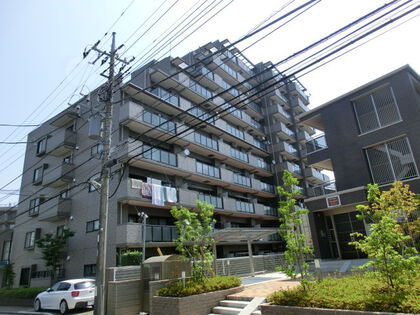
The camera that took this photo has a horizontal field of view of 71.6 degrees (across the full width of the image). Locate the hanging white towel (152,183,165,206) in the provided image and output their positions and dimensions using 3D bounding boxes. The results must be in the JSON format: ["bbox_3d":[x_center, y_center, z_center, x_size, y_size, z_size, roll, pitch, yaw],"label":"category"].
[{"bbox_3d":[-3.702,2.748,21.107,0.100,1.469,1.162,-17,-22,33],"label":"hanging white towel"}]

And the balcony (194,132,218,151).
[{"bbox_3d":[-0.316,-1.406,28.288,0.300,1.072,3.760,-17,-22,33],"label":"balcony"}]

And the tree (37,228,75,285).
[{"bbox_3d":[-10.649,7.084,20.026,2.200,4.095,2.200,5,-21,-26],"label":"tree"}]

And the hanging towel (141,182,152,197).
[{"bbox_3d":[-4.342,2.283,20.359,0.100,0.849,0.893,-17,-22,33],"label":"hanging towel"}]

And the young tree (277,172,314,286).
[{"bbox_3d":[2.292,1.977,7.927,0.850,3.200,0.850,-4,-18,0],"label":"young tree"}]

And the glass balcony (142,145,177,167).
[{"bbox_3d":[-3.802,-0.049,22.482,0.300,1.072,3.654,-17,-22,33],"label":"glass balcony"}]

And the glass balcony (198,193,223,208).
[{"bbox_3d":[0.106,4.016,26.504,0.300,1.072,3.760,-17,-22,33],"label":"glass balcony"}]

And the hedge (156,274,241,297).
[{"bbox_3d":[-0.482,4.845,11.001,2.900,0.500,1.500,11,-24,-38],"label":"hedge"}]

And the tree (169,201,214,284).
[{"bbox_3d":[-0.725,3.578,12.215,1.700,3.395,1.700,-4,-18,0],"label":"tree"}]

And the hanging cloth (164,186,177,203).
[{"bbox_3d":[-2.859,2.858,22.316,0.100,1.052,1.060,-17,-22,33],"label":"hanging cloth"}]

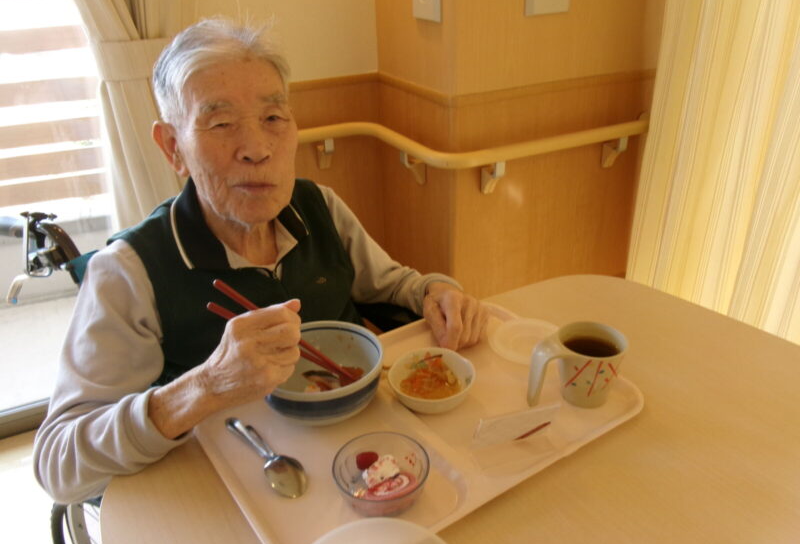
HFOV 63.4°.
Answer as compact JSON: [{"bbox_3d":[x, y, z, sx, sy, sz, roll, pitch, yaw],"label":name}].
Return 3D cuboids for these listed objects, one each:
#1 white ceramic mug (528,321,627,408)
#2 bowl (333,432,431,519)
[{"bbox_3d":[0.211,0.121,0.787,0.127,0.082,0.081,-10,28,-18],"label":"white ceramic mug"},{"bbox_3d":[-0.018,0.211,0.651,0.094,0.045,0.094,0,27,0],"label":"bowl"}]

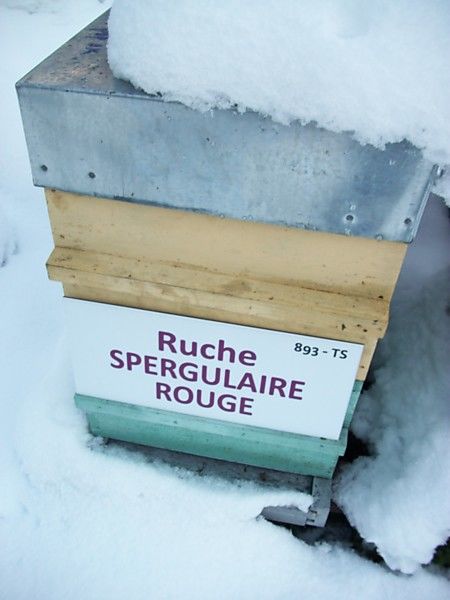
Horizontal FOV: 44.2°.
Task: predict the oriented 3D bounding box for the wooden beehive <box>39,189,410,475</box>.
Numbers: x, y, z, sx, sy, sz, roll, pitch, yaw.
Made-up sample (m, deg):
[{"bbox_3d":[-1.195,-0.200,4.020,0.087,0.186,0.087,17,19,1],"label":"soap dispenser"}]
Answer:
[{"bbox_3d":[0.020,-0.047,0.835,0.379,0.442,0.416,9,43,6],"label":"wooden beehive"}]

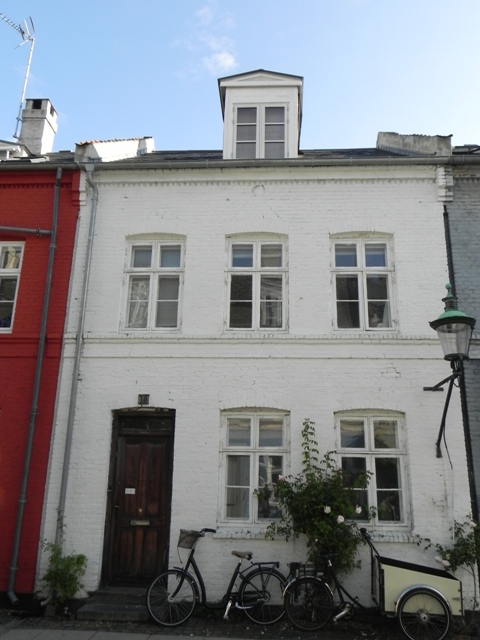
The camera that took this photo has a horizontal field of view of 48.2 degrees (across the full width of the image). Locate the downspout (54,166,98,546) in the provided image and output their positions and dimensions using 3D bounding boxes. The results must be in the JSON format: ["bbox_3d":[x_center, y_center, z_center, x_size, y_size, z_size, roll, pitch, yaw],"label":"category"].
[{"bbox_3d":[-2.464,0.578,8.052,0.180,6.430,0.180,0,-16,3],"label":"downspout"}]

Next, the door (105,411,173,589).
[{"bbox_3d":[-1.416,2.491,7.629,0.930,2.330,0.120,0,-16,3],"label":"door"}]

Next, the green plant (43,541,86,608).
[{"bbox_3d":[-2.335,3.398,7.052,0.600,0.900,0.500,0,-16,3],"label":"green plant"}]

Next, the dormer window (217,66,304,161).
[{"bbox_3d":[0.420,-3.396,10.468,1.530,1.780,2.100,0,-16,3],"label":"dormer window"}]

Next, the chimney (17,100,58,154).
[{"bbox_3d":[-4.983,-4.586,13.219,0.610,1.540,0.610,0,-16,3],"label":"chimney"}]

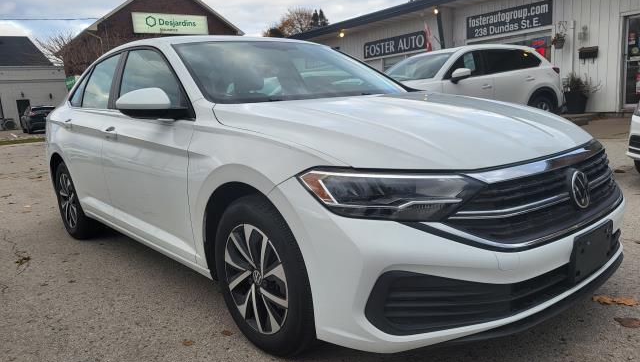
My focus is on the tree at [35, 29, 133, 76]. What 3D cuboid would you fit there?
[{"bbox_3d":[-12.068,-5.386,25.334,4.600,5.300,4.200,-8,11,-24],"label":"tree"}]

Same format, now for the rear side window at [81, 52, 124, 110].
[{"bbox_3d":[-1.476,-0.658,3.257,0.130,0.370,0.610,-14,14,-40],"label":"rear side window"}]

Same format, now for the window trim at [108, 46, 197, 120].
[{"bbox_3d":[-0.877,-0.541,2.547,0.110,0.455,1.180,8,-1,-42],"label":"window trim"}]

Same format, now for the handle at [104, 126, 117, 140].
[{"bbox_3d":[-1.258,-0.287,2.860,0.055,0.065,0.200,-12,12,-40],"label":"handle"}]

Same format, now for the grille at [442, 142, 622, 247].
[{"bbox_3d":[0.909,-0.008,1.793,1.180,0.250,0.190,-12,12,-40],"label":"grille"}]

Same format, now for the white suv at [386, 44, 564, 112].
[{"bbox_3d":[2.873,-1.885,9.895,4.630,1.700,1.870,-7,11,-19],"label":"white suv"}]

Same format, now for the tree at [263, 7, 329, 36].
[{"bbox_3d":[-2.607,-12.254,47.295,6.500,10.200,6.500,-4,10,-2],"label":"tree"}]

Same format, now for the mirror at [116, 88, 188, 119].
[{"bbox_3d":[-0.810,-0.359,2.276,0.230,0.160,0.190,-12,12,-40],"label":"mirror"}]

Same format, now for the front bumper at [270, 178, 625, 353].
[{"bbox_3d":[0.740,0.166,2.031,1.790,0.590,0.760,-12,12,-40],"label":"front bumper"}]

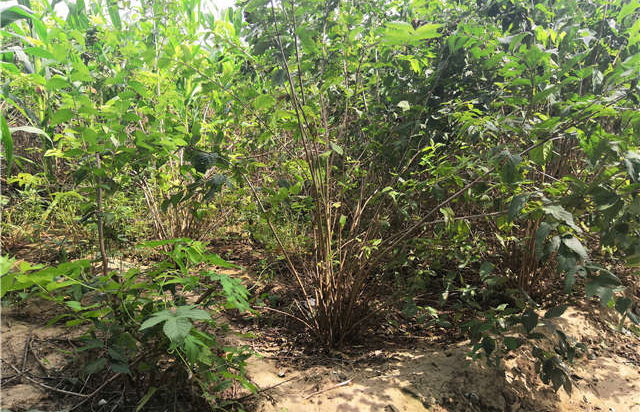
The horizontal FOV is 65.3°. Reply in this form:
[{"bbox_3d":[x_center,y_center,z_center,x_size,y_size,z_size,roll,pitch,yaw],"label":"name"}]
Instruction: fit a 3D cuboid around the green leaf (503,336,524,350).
[{"bbox_3d":[0.756,0.537,1.950,0.082,0.051,0.050,3,8,22],"label":"green leaf"}]

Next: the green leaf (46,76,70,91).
[{"bbox_3d":[-1.362,-0.638,2.600,0.125,0.035,0.085,0,27,0],"label":"green leaf"}]

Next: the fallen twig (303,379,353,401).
[{"bbox_3d":[0.034,0.631,1.721,0.210,0.020,0.025,-7,10,-41],"label":"fallen twig"}]

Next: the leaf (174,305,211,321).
[{"bbox_3d":[-0.396,0.331,1.550,0.115,0.030,0.070,6,21,0],"label":"leaf"}]

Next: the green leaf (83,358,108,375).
[{"bbox_3d":[-0.764,0.547,1.700,0.085,0.051,0.055,-4,8,-25],"label":"green leaf"}]

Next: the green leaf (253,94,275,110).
[{"bbox_3d":[-0.272,-0.498,2.400,0.101,0.072,0.055,-1,8,-6],"label":"green leaf"}]

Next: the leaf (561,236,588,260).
[{"bbox_3d":[0.870,0.148,1.700,0.120,0.025,0.060,42,35,6],"label":"leaf"}]

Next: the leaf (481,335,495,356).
[{"bbox_3d":[0.654,0.545,1.950,0.051,0.082,0.040,3,8,19],"label":"leaf"}]

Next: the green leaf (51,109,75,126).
[{"bbox_3d":[-1.238,-0.425,2.400,0.111,0.082,0.055,-4,8,-27],"label":"green leaf"}]

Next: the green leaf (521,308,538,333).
[{"bbox_3d":[0.797,0.436,1.900,0.070,0.095,0.035,0,11,0],"label":"green leaf"}]

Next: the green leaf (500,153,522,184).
[{"bbox_3d":[0.729,-0.143,1.900,0.085,0.120,0.040,0,11,0],"label":"green leaf"}]

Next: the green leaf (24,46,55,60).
[{"bbox_3d":[-1.629,-0.886,2.900,0.180,0.035,0.075,13,23,1],"label":"green leaf"}]

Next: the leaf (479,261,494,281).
[{"bbox_3d":[0.767,0.299,2.300,0.070,0.095,0.040,0,11,0],"label":"leaf"}]

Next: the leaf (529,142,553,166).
[{"bbox_3d":[1.016,-0.242,2.300,0.106,0.115,0.050,3,8,24],"label":"leaf"}]

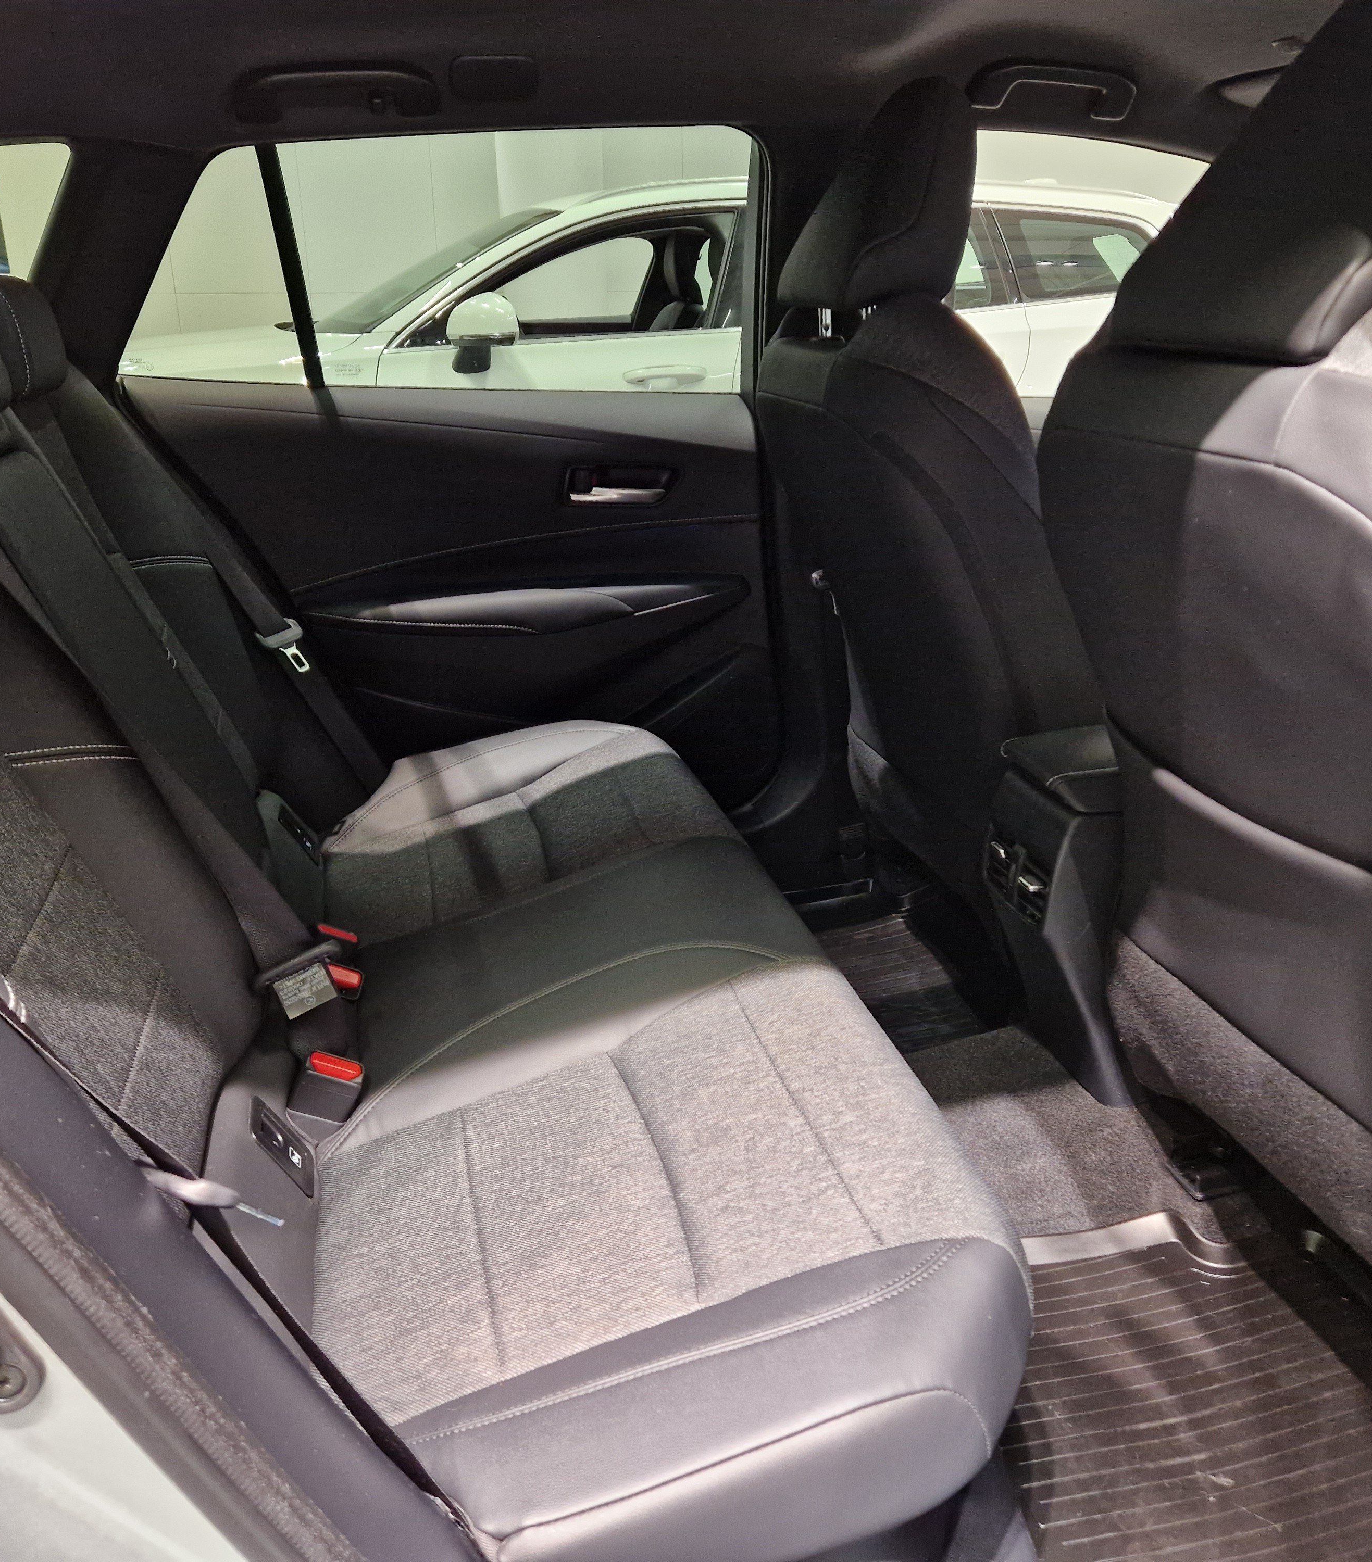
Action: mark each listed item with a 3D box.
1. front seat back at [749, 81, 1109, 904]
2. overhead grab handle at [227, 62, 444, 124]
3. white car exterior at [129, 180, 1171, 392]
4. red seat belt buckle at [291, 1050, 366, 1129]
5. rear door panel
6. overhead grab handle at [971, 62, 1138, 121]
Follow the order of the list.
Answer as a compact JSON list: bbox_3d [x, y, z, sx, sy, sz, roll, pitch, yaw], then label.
[{"bbox_3d":[0.307,-0.348,1.703,0.280,0.880,0.500,-16,23,-7],"label":"front seat back"},{"bbox_3d":[-0.386,-0.764,1.537,0.222,0.050,0.050,-5,41,-12],"label":"overhead grab handle"},{"bbox_3d":[-0.279,-1.482,5.273,4.760,1.430,1.870,-3,21,-6],"label":"white car exterior"},{"bbox_3d":[-0.306,0.263,1.180,0.047,0.062,0.030,18,15,-19],"label":"red seat belt buckle"},{"bbox_3d":[-0.290,-0.223,1.958,0.860,0.660,0.120,-5,21,-12],"label":"rear door panel"},{"bbox_3d":[0.451,-0.839,1.698,0.212,0.050,0.050,-5,41,-12],"label":"overhead grab handle"}]

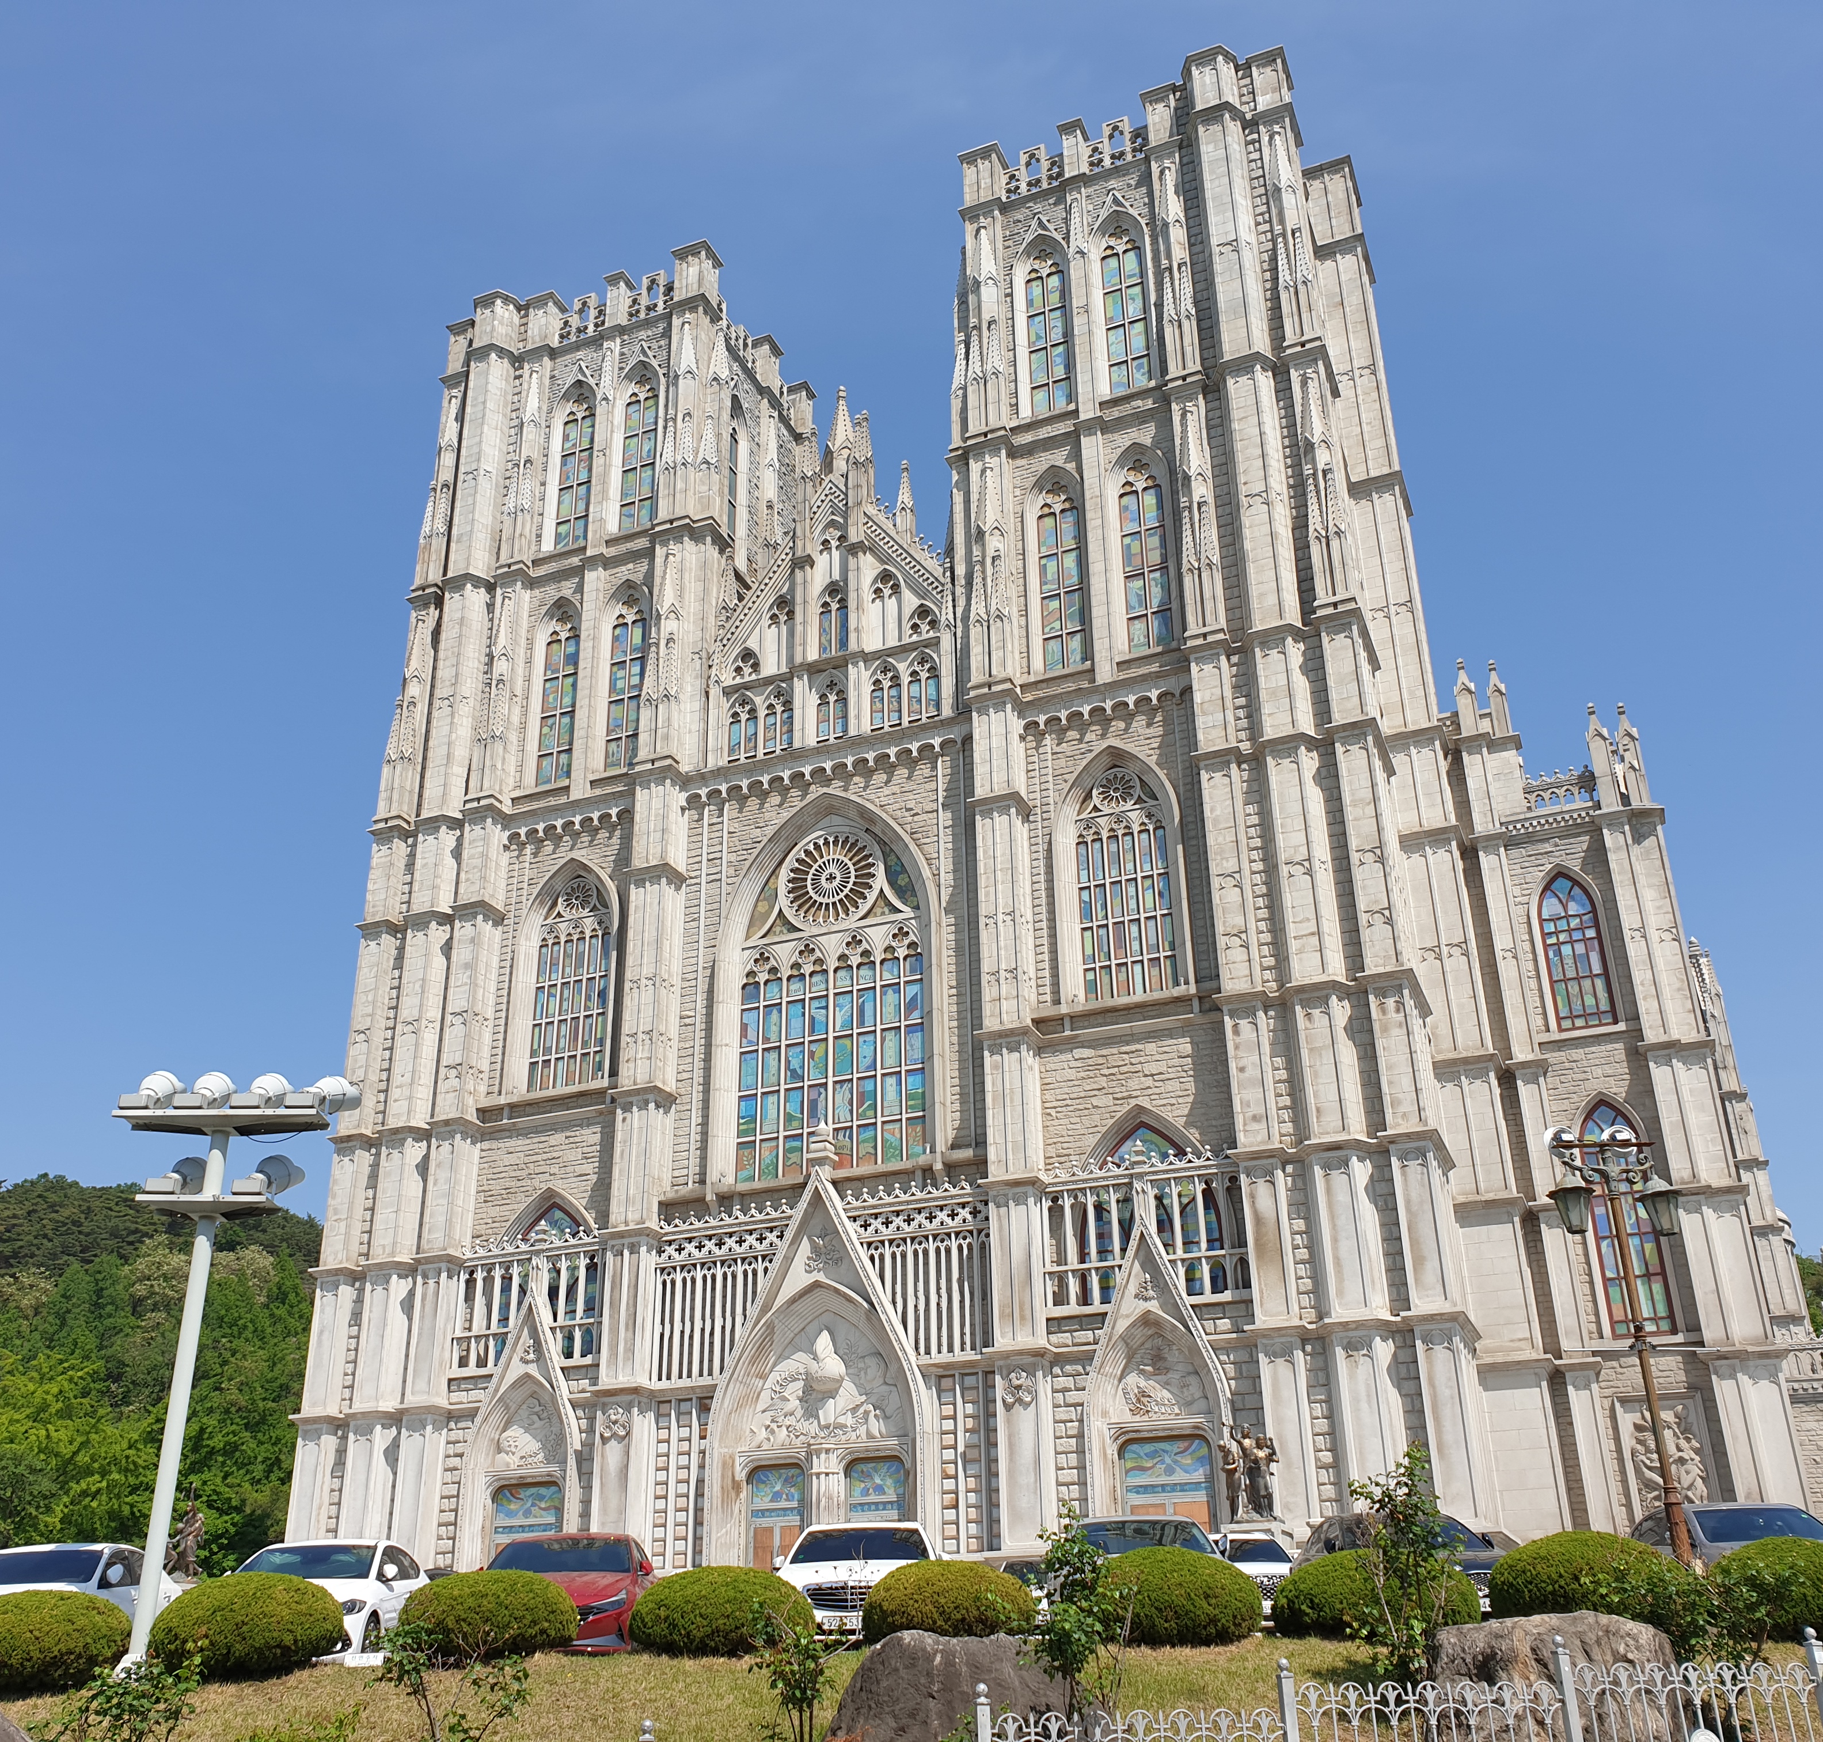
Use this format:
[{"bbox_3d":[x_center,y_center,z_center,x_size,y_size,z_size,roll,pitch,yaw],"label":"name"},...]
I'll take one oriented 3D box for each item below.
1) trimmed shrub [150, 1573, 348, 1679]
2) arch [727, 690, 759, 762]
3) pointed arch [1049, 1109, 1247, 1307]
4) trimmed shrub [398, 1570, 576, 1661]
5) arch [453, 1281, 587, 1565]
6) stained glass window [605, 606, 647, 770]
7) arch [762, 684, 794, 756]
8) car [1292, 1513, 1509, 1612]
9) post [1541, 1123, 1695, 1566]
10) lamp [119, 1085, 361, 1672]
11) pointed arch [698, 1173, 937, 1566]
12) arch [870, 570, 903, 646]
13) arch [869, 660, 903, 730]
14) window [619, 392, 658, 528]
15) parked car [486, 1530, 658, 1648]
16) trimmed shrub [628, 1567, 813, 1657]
[{"bbox_3d":[-6.294,7.214,16.600,1.820,0.930,1.820,-1,-25,0],"label":"trimmed shrub"},{"bbox_3d":[-6.322,-5.519,66.011,1.240,3.049,0.400,-11,-27,20],"label":"arch"},{"bbox_3d":[6.923,9.897,52.249,6.010,5.915,1.400,-11,-27,20],"label":"pointed arch"},{"bbox_3d":[-3.967,6.962,16.299,1.631,0.775,1.631,-1,-25,0],"label":"trimmed shrub"},{"bbox_3d":[-12.646,18.495,56.799,4.857,9.997,1.600,-11,-27,20],"label":"arch"},{"bbox_3d":[-11.032,-7.298,67.589,1.470,7.252,0.350,-11,-27,21],"label":"stained glass window"},{"bbox_3d":[-4.717,-5.383,62.254,1.200,2.605,0.350,-11,-27,21],"label":"arch"},{"bbox_3d":[5.662,8.244,20.200,1.860,1.470,4.850,1,-25,-4],"label":"car"},{"bbox_3d":[7.003,4.789,16.570,1.420,4.850,0.500,6,-26,-14],"label":"post"},{"bbox_3d":[-6.743,4.562,16.453,2.420,5.600,0.900,-1,-25,0],"label":"lamp"},{"bbox_3d":[-2.582,15.154,52.698,7.448,12.270,1.500,-11,-27,21],"label":"pointed arch"},{"bbox_3d":[-0.945,-9.615,63.664,1.373,2.987,0.450,-11,-27,21],"label":"arch"},{"bbox_3d":[-0.824,-6.228,61.718,1.229,2.730,0.300,-11,-27,21],"label":"arch"},{"bbox_3d":[-10.621,-16.545,68.431,1.500,7.450,0.350,-11,-26,21],"label":"window"},{"bbox_3d":[-3.839,8.432,20.109,1.830,1.420,4.650,0,-25,-1],"label":"parked car"},{"bbox_3d":[-1.707,6.699,15.754,1.694,0.767,1.694,-1,-25,0],"label":"trimmed shrub"}]

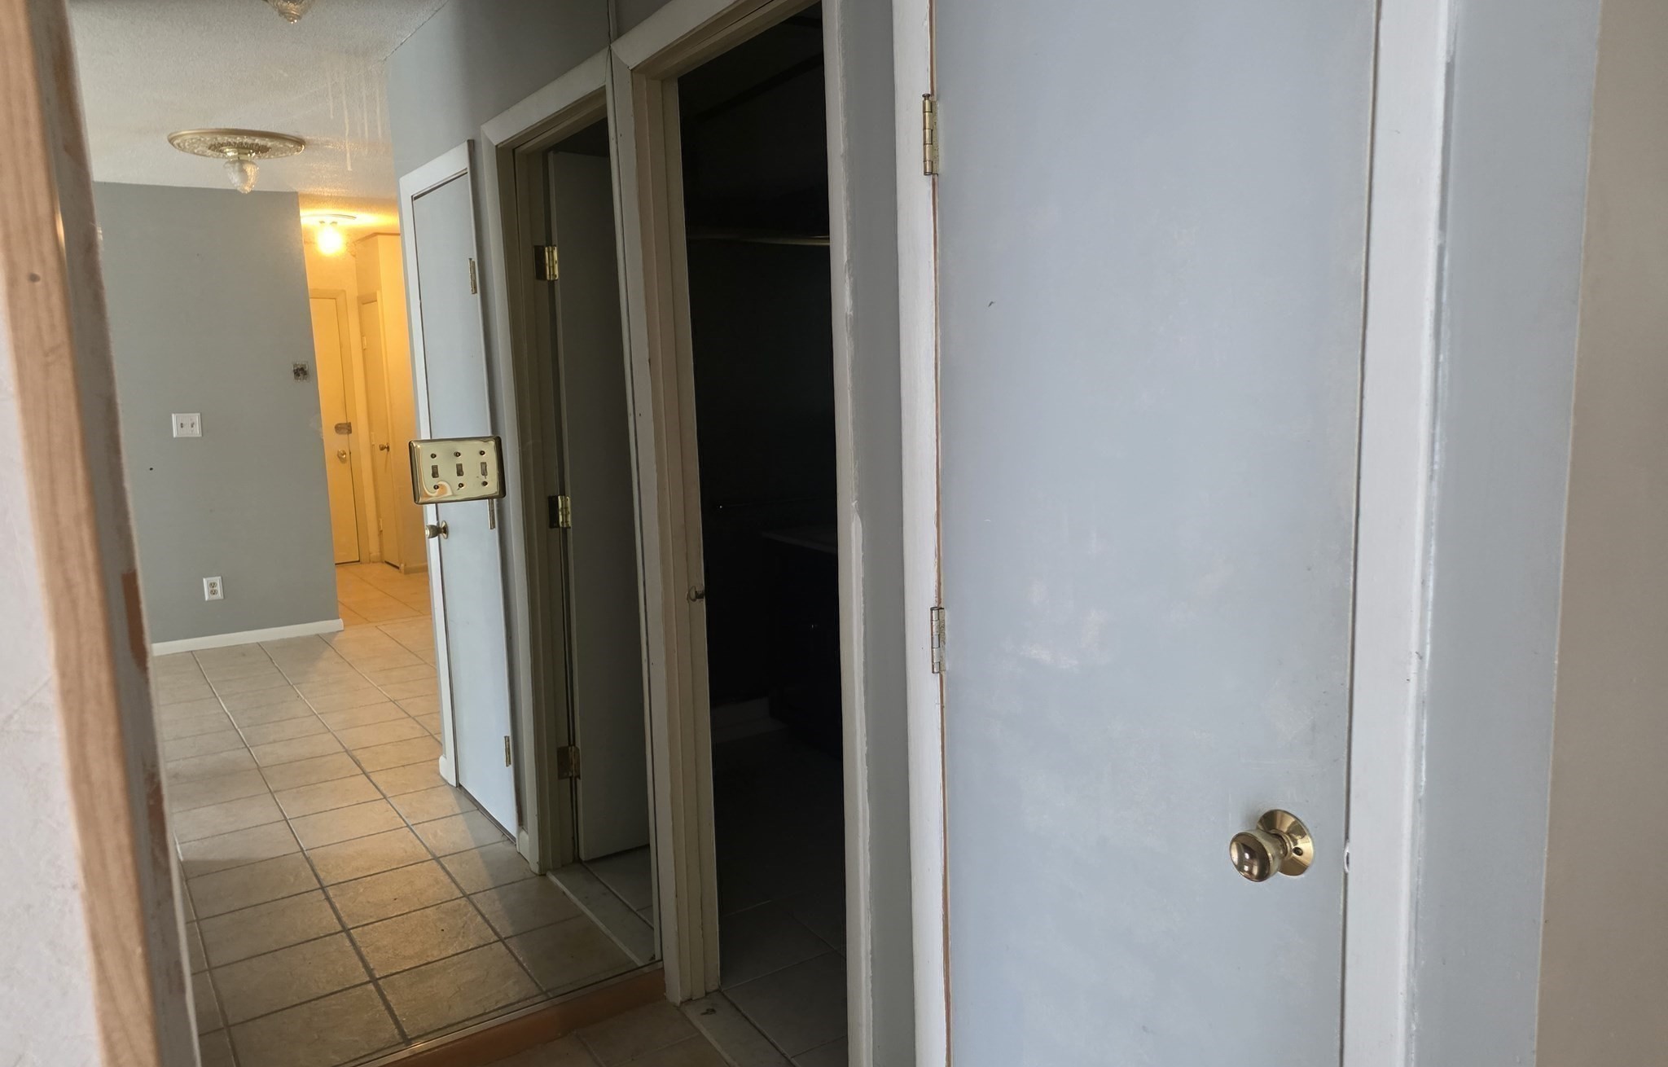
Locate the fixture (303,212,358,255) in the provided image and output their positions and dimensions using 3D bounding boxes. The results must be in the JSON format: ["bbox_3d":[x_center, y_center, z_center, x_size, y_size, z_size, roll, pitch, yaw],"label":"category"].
[{"bbox_3d":[-3.219,-1.910,7.092,0.320,0.235,0.320,-7,9,-34],"label":"fixture"}]

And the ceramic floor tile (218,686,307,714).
[{"bbox_3d":[-2.651,0.772,5.134,0.305,0.010,0.305,-7,9,-34],"label":"ceramic floor tile"}]

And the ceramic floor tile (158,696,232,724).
[{"bbox_3d":[-2.912,0.804,4.955,0.305,0.010,0.305,-7,9,-34],"label":"ceramic floor tile"}]

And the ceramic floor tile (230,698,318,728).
[{"bbox_3d":[-2.473,0.801,4.881,0.305,0.010,0.305,-7,9,-34],"label":"ceramic floor tile"}]

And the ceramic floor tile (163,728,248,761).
[{"bbox_3d":[-2.548,0.862,4.462,0.303,0.010,0.303,-7,9,-34],"label":"ceramic floor tile"}]

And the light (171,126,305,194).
[{"bbox_3d":[-2.610,-1.619,4.880,0.525,0.200,0.525,-7,9,-34],"label":"light"}]

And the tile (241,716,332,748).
[{"bbox_3d":[-2.291,0.831,4.636,0.303,0.010,0.303,-7,9,-34],"label":"tile"}]

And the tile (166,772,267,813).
[{"bbox_3d":[-2.194,0.921,3.949,0.303,0.010,0.303,-7,9,-34],"label":"tile"}]

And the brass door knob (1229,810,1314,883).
[{"bbox_3d":[0.437,0.321,1.121,0.063,0.065,0.065,-7,9,-34],"label":"brass door knob"}]

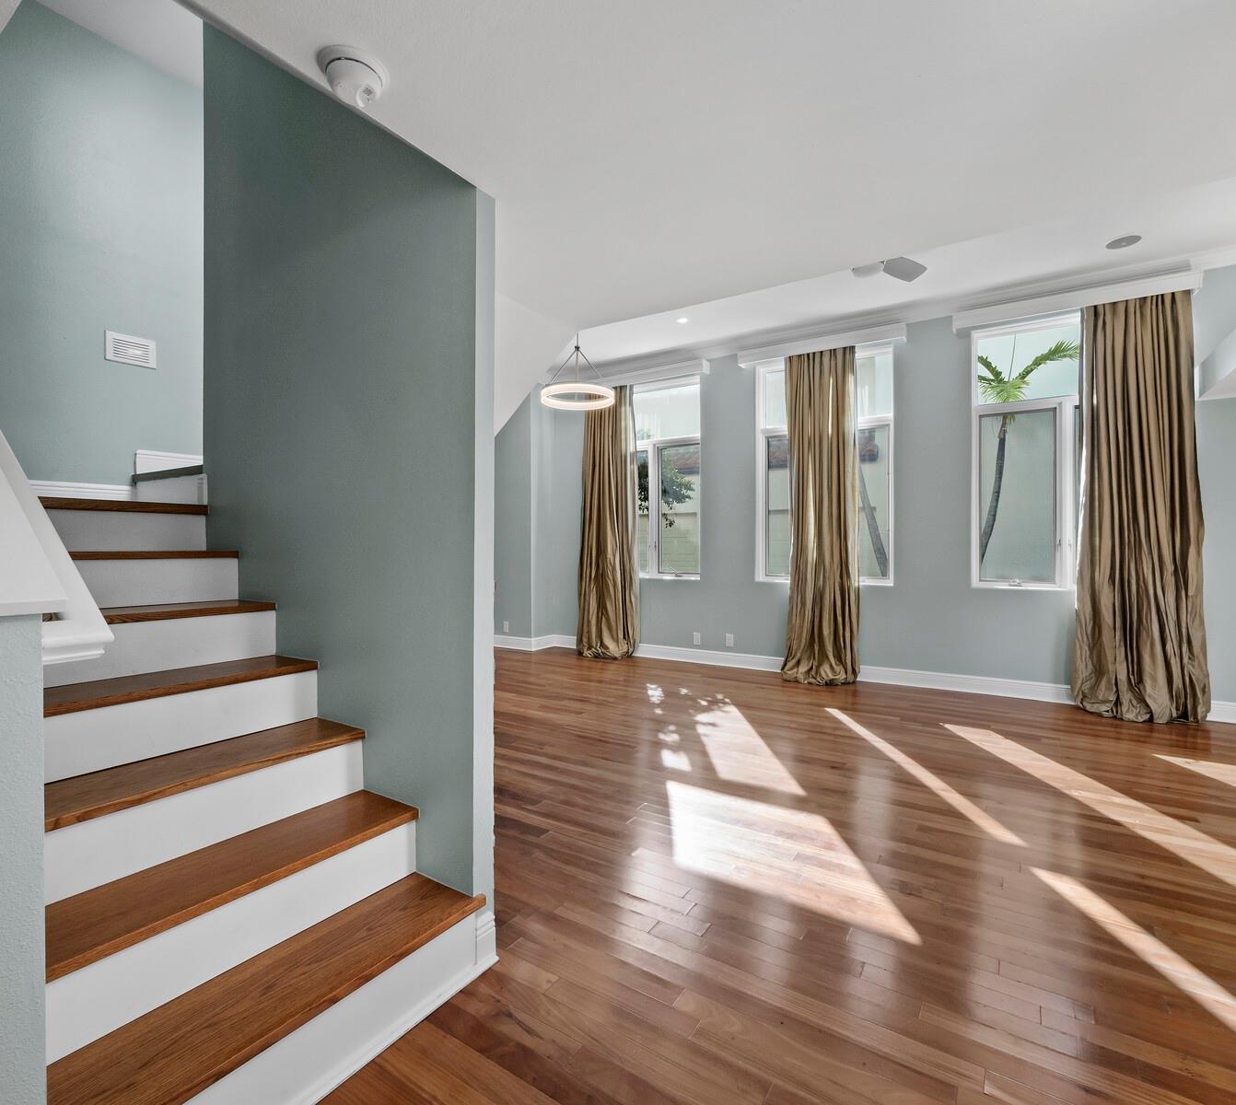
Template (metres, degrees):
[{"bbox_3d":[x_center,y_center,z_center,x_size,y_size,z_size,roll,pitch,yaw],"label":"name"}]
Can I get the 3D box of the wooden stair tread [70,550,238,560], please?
[{"bbox_3d":[-1.887,0.010,2.166,0.308,0.027,0.816,0,0,35],"label":"wooden stair tread"}]

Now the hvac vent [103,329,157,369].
[{"bbox_3d":[-2.593,-1.085,3.196,0.028,0.155,0.222,0,0,35],"label":"hvac vent"}]

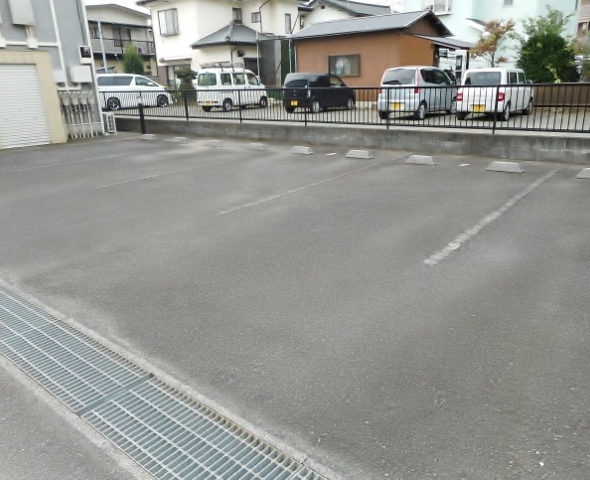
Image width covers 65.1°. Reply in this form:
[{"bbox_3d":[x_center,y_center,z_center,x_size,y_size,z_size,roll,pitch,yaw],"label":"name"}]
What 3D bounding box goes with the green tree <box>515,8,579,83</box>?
[{"bbox_3d":[10.175,-7.335,18.768,2.580,3.760,2.450,13,24,37],"label":"green tree"}]

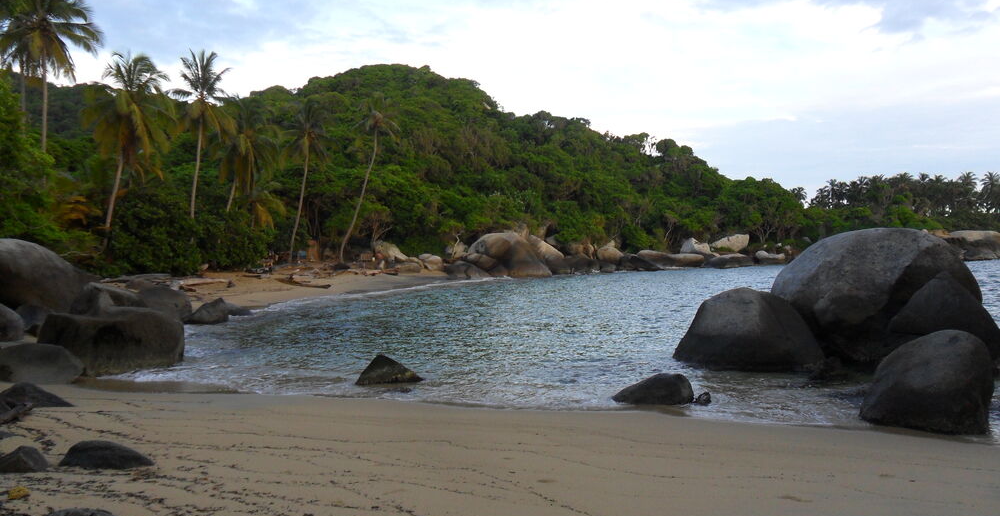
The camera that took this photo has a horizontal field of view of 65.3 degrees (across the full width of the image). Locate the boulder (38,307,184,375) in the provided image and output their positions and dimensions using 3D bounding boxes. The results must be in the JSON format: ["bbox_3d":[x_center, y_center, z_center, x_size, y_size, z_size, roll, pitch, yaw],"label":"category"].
[{"bbox_3d":[-7.050,1.440,14.200,2.350,1.120,1.800,0,1,-26],"label":"boulder"}]

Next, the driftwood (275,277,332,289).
[{"bbox_3d":[-10.000,1.300,39.800,3.000,0.500,0.800,0,1,-24],"label":"driftwood"}]

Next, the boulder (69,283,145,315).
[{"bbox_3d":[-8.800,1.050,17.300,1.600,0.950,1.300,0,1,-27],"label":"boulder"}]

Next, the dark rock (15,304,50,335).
[{"bbox_3d":[-9.900,1.270,16.600,0.900,0.720,0.850,0,1,-30],"label":"dark rock"}]

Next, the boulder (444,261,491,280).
[{"bbox_3d":[-2.360,0.950,57.000,3.300,1.350,2.400,0,1,-2],"label":"boulder"}]

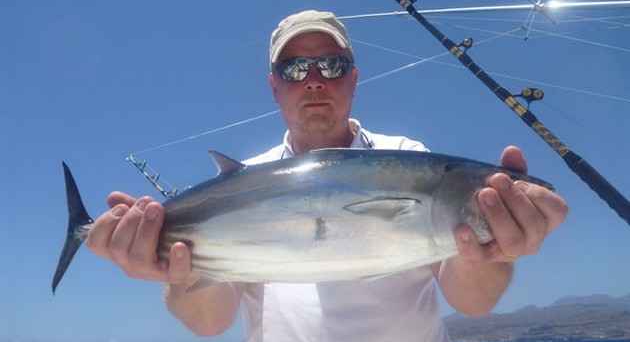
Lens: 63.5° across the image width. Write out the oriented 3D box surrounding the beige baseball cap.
[{"bbox_3d":[-0.008,-0.270,1.030,0.175,0.130,0.255,-4,5,0],"label":"beige baseball cap"}]

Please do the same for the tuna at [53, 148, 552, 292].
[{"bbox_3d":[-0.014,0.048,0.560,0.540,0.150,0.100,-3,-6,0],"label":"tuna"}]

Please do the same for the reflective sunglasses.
[{"bbox_3d":[-0.003,-0.197,1.010,0.150,0.047,0.125,-4,3,0],"label":"reflective sunglasses"}]

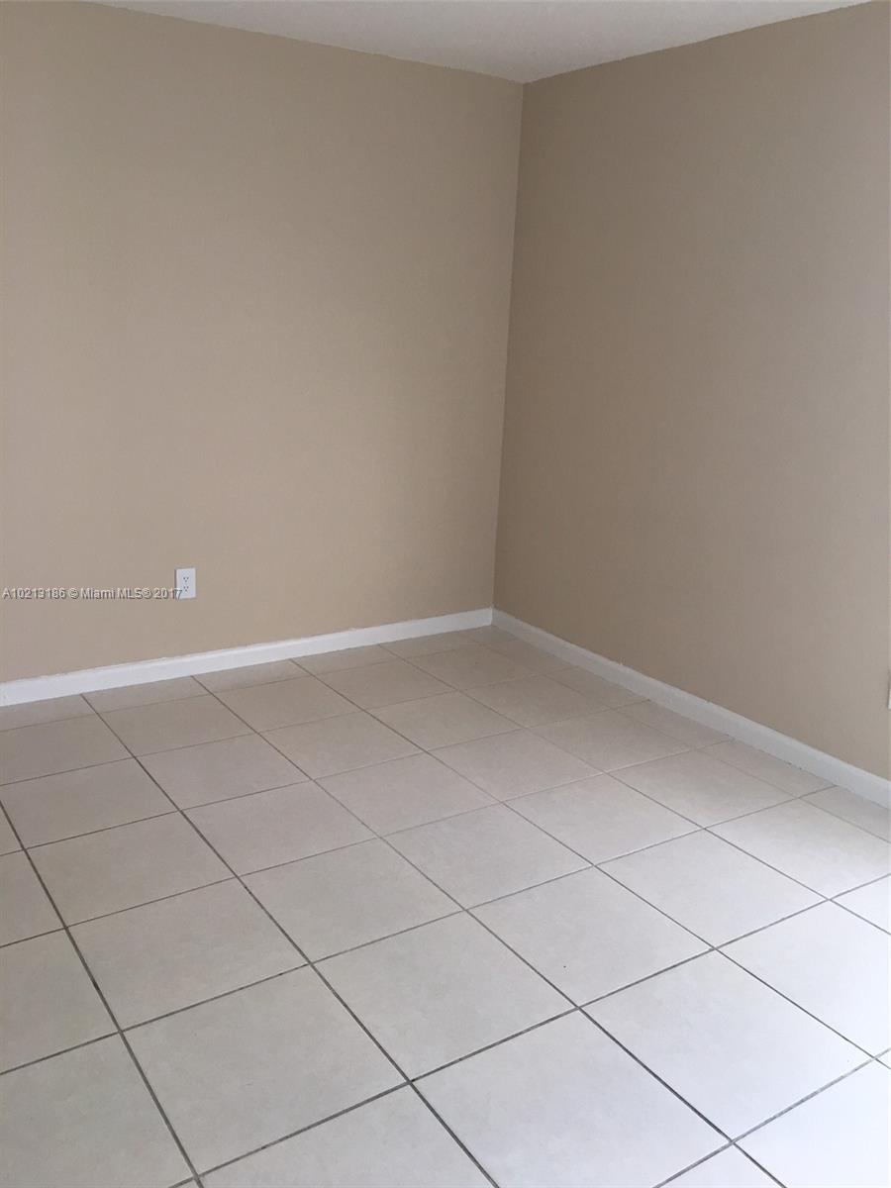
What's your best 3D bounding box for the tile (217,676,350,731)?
[{"bbox_3d":[-0.609,0.423,3.862,0.431,0.009,0.431,-8,18,-33],"label":"tile"}]

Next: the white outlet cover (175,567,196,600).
[{"bbox_3d":[-1.029,-0.041,3.959,0.077,0.121,0.008,-8,18,-33],"label":"white outlet cover"}]

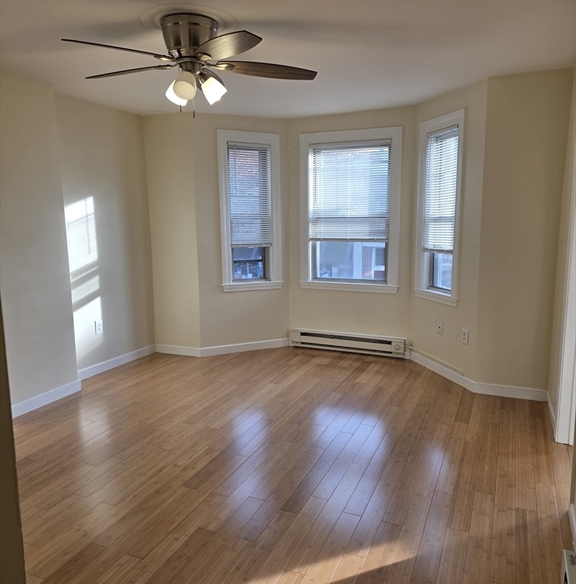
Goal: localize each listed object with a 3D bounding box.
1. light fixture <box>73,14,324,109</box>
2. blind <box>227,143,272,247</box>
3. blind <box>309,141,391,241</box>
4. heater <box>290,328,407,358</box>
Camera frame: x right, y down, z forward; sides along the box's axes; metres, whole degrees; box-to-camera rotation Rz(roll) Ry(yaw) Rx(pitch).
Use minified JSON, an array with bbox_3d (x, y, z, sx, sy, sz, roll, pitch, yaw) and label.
[{"bbox_3d":[-0.543,-1.146,2.587,1.290,0.410,1.270,4,10,24],"label":"light fixture"},{"bbox_3d":[-0.374,-0.968,5.157,0.436,1.014,0.040,-4,10,-24],"label":"blind"},{"bbox_3d":[0.602,-0.983,5.062,0.830,0.964,0.040,4,10,24],"label":"blind"},{"bbox_3d":[0.601,0.521,5.255,1.235,0.182,0.070,4,10,24],"label":"heater"}]

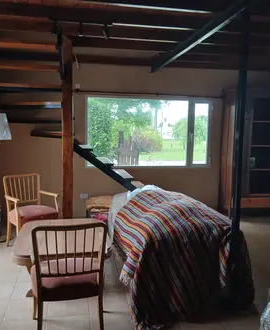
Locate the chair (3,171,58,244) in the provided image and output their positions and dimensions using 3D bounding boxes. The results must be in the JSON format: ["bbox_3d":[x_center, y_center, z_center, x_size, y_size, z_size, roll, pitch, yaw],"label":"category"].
[{"bbox_3d":[-1.298,0.606,4.127,0.540,0.880,0.550,-5,8,-42],"label":"chair"}]

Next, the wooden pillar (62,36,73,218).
[{"bbox_3d":[-0.872,-0.292,4.307,0.125,2.640,0.125,0,6,-11],"label":"wooden pillar"}]

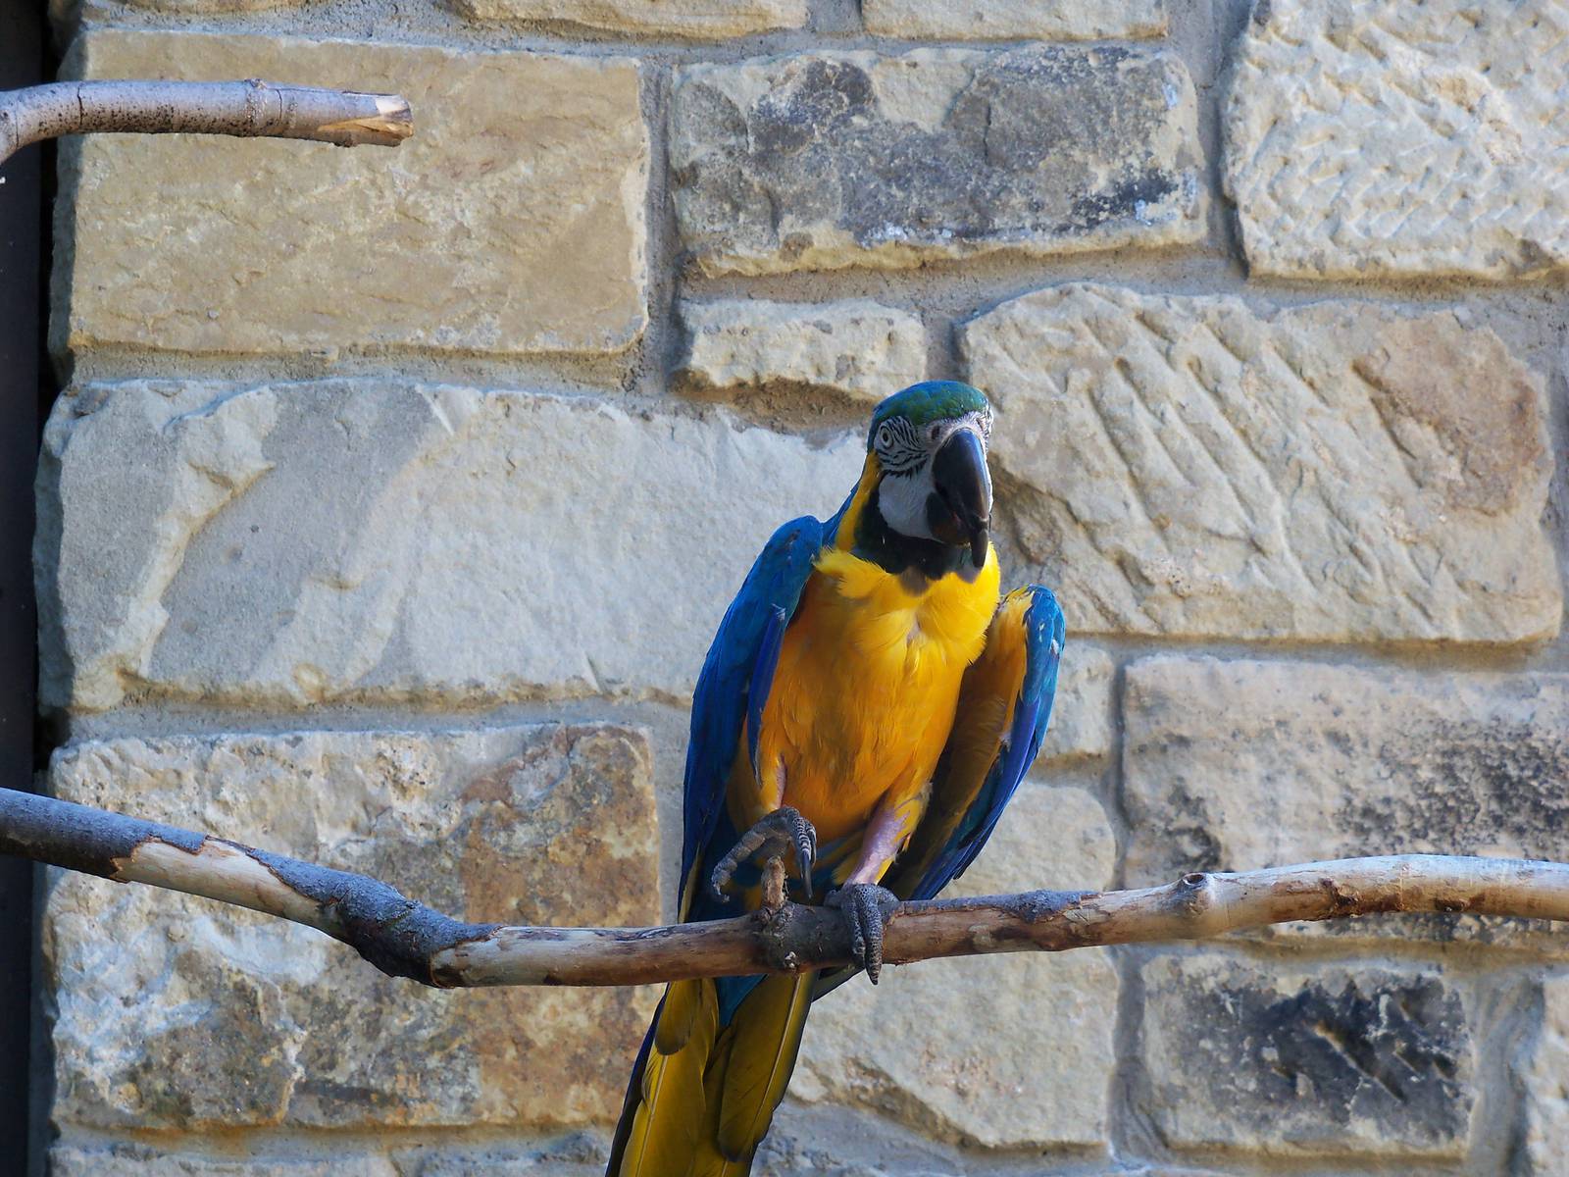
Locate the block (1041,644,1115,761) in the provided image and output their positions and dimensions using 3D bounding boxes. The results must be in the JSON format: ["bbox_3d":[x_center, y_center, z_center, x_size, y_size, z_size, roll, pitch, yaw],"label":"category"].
[{"bbox_3d":[0.156,0.074,2.932,0.090,0.071,0.100,0,-6,4],"label":"block"}]

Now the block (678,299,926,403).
[{"bbox_3d":[0.015,-0.138,2.969,0.149,0.062,0.110,0,-6,4],"label":"block"}]

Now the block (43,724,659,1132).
[{"bbox_3d":[-0.254,0.214,2.981,0.373,0.244,0.170,0,-6,4],"label":"block"}]

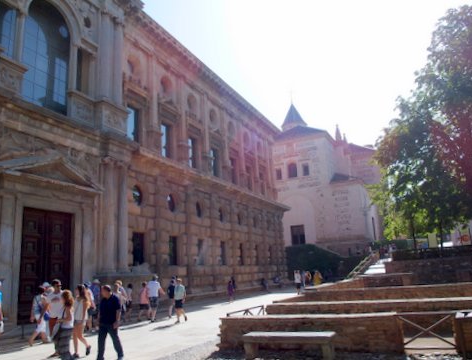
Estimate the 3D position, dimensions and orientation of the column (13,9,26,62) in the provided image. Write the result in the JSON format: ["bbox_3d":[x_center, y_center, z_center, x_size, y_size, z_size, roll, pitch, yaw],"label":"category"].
[{"bbox_3d":[-10.021,-6.687,18.106,0.440,2.754,0.440,-10,-15,25],"label":"column"}]

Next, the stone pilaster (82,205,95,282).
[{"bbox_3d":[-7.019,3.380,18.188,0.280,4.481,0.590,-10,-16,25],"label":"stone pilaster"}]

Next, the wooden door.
[{"bbox_3d":[-8.507,3.759,17.258,0.200,4.777,2.662,-10,-15,25],"label":"wooden door"}]

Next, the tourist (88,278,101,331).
[{"bbox_3d":[-4.928,4.388,13.620,0.500,1.744,0.420,-5,-14,4],"label":"tourist"}]

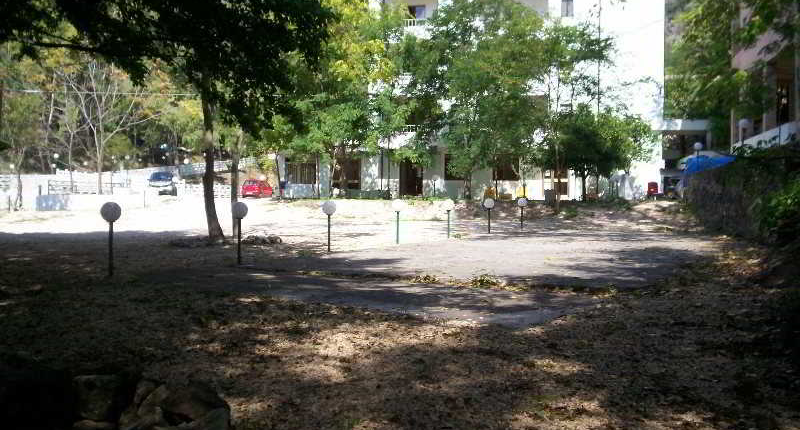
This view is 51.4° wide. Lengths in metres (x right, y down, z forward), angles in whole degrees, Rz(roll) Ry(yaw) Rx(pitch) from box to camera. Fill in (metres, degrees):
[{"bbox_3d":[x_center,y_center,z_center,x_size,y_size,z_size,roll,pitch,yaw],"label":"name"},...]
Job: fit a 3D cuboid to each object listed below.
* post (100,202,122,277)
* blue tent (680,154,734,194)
[{"bbox_3d":[-4.808,0.420,13.858,0.335,1.240,0.335,0,2,0],"label":"post"},{"bbox_3d":[14.920,-1.947,40.500,2.800,2.200,2.800,1,2,9],"label":"blue tent"}]

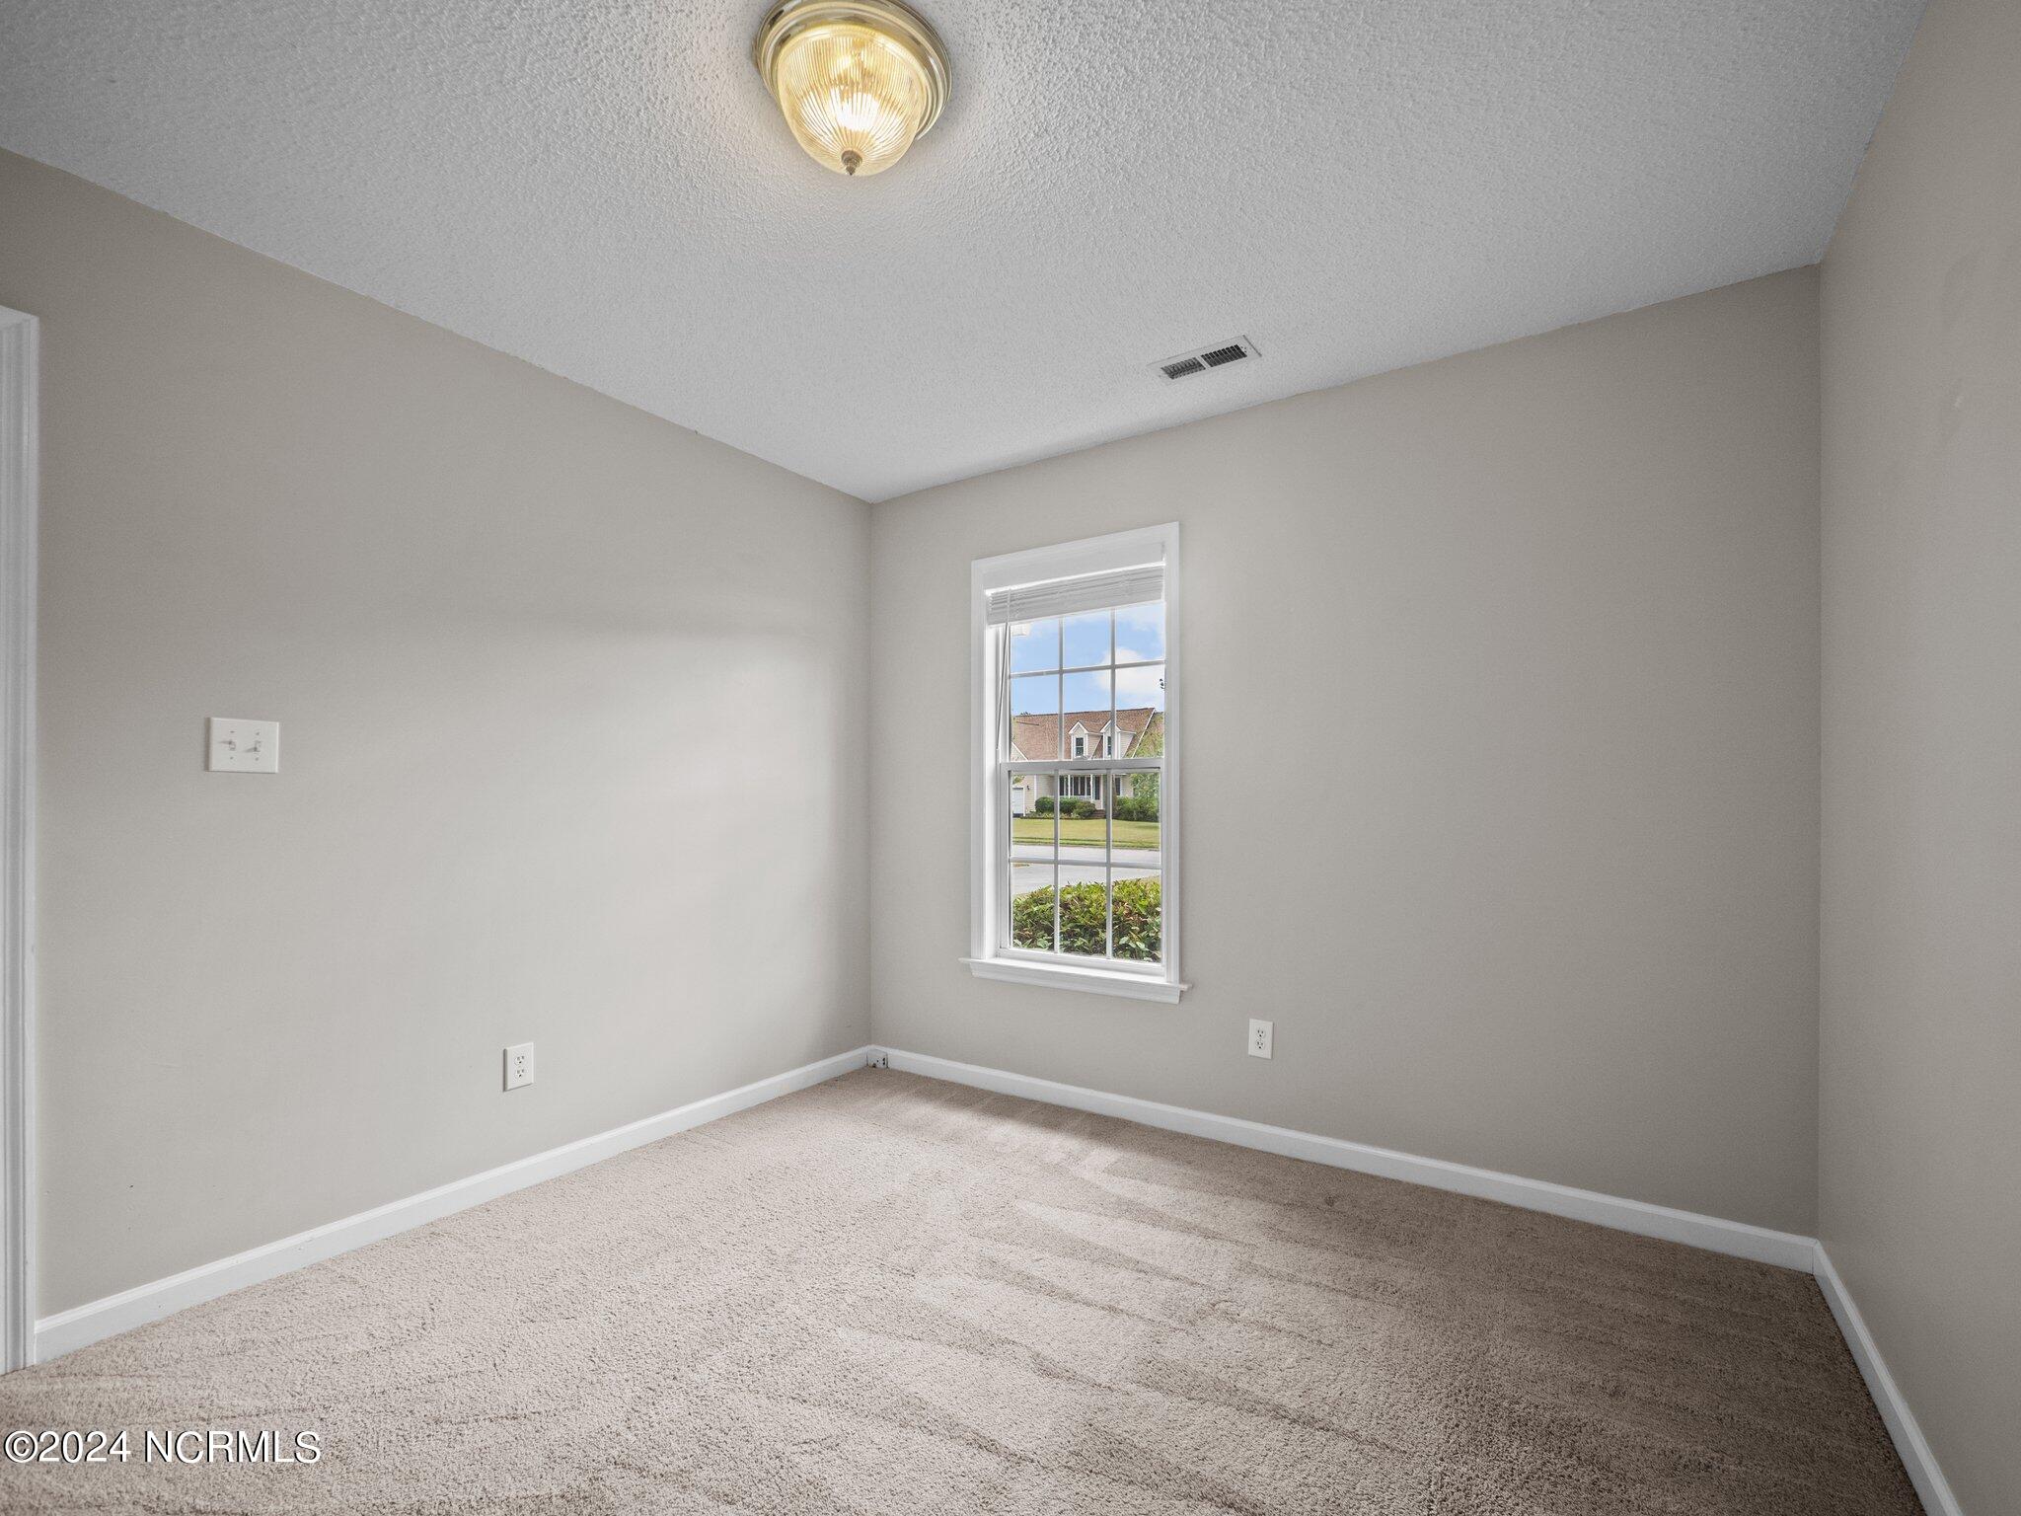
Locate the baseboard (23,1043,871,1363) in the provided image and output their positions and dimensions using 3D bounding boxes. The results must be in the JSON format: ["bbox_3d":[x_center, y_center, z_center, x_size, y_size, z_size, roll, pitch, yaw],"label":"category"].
[{"bbox_3d":[-1.287,1.241,2.595,0.017,0.088,2.330,-2,-4,36],"label":"baseboard"}]

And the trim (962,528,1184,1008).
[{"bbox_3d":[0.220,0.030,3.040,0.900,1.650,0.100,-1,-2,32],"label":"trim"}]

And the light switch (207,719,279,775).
[{"bbox_3d":[-1.791,-0.028,1.912,0.020,0.125,0.121,-1,-2,36],"label":"light switch"}]

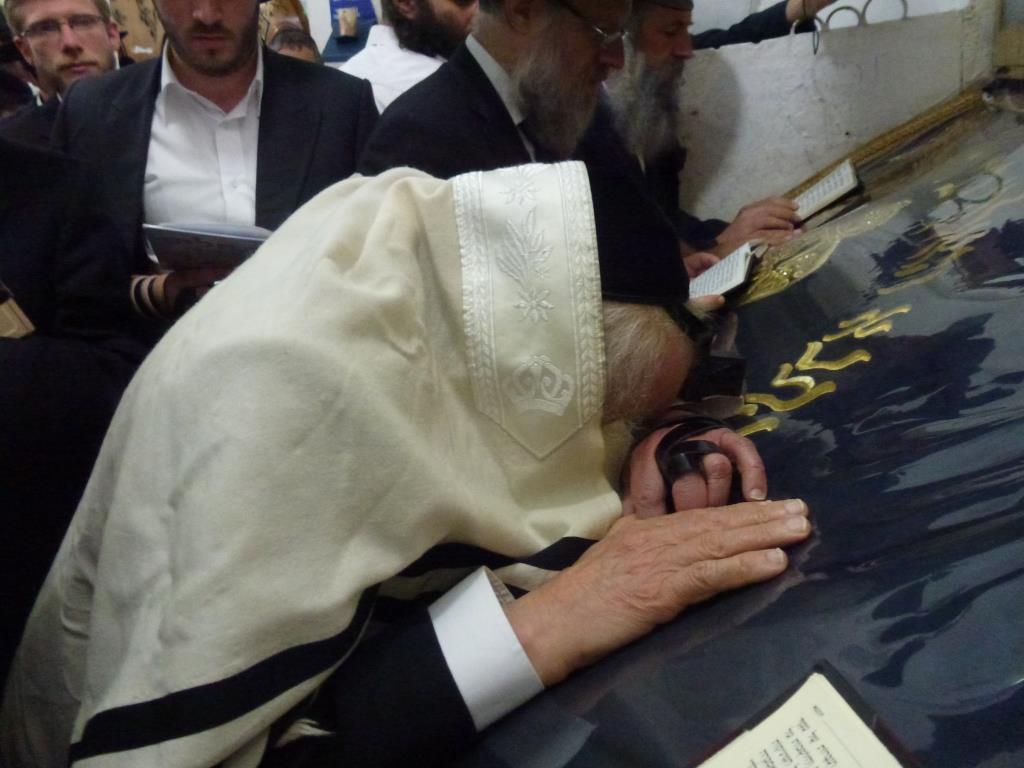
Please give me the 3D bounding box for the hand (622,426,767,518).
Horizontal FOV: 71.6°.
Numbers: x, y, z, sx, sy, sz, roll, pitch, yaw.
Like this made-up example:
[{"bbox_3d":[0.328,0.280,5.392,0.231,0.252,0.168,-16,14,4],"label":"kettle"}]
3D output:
[{"bbox_3d":[0.134,0.064,0.520,0.115,0.075,0.090,-20,26,-23],"label":"hand"}]

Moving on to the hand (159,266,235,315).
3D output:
[{"bbox_3d":[-0.415,-0.130,1.030,0.160,0.075,0.090,0,18,13],"label":"hand"}]

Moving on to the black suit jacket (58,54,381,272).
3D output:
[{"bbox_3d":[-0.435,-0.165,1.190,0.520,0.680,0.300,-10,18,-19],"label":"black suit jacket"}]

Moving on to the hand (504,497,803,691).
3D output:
[{"bbox_3d":[0.096,0.122,0.460,0.195,0.050,0.090,-23,41,-5],"label":"hand"}]

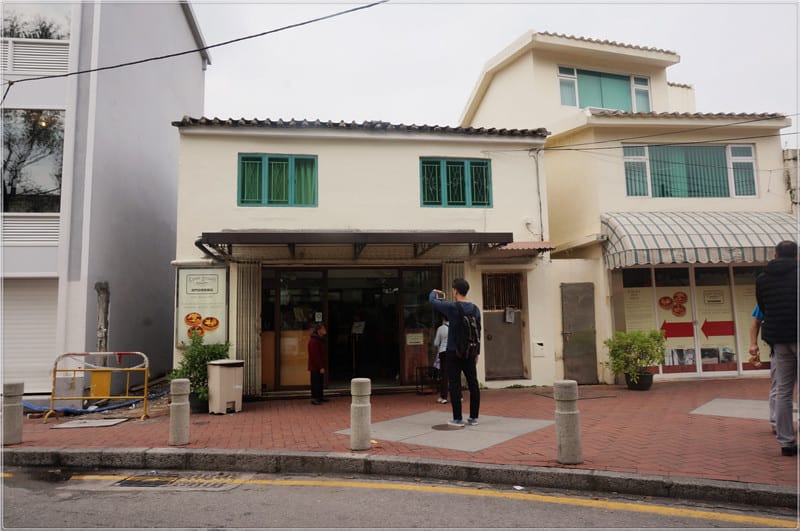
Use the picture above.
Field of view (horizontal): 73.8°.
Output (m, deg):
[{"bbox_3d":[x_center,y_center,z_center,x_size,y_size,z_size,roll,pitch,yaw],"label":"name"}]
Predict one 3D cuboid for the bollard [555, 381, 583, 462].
[{"bbox_3d":[1.512,1.406,4.818,0.210,0.700,0.210,-1,-7,0],"label":"bollard"}]

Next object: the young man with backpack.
[{"bbox_3d":[0.698,1.100,6.698,0.560,1.780,0.600,4,-8,-38],"label":"young man with backpack"}]

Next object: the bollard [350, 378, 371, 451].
[{"bbox_3d":[-0.413,1.538,5.536,0.210,0.700,0.210,-1,-7,0],"label":"bollard"}]

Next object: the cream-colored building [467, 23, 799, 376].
[{"bbox_3d":[5.445,-1.630,15.022,5.100,8.800,9.000,-1,-7,-7],"label":"cream-colored building"}]

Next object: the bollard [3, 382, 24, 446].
[{"bbox_3d":[-4.515,1.721,6.231,0.210,0.700,0.210,-1,-7,0],"label":"bollard"}]

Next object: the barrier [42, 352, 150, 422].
[{"bbox_3d":[-4.400,1.757,7.780,1.450,0.980,0.350,-1,-7,0],"label":"barrier"}]

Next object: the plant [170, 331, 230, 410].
[{"bbox_3d":[-3.114,1.659,8.385,0.900,1.250,0.850,-1,-7,0],"label":"plant"}]

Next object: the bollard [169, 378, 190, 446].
[{"bbox_3d":[-2.474,1.643,5.996,0.210,0.700,0.210,-1,-7,0],"label":"bollard"}]

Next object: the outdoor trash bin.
[{"bbox_3d":[-2.678,1.870,8.260,0.400,0.780,0.380,5,-9,-42],"label":"outdoor trash bin"}]

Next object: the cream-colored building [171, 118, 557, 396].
[{"bbox_3d":[-0.989,0.169,12.724,7.150,5.100,6.800,0,-7,-9],"label":"cream-colored building"}]

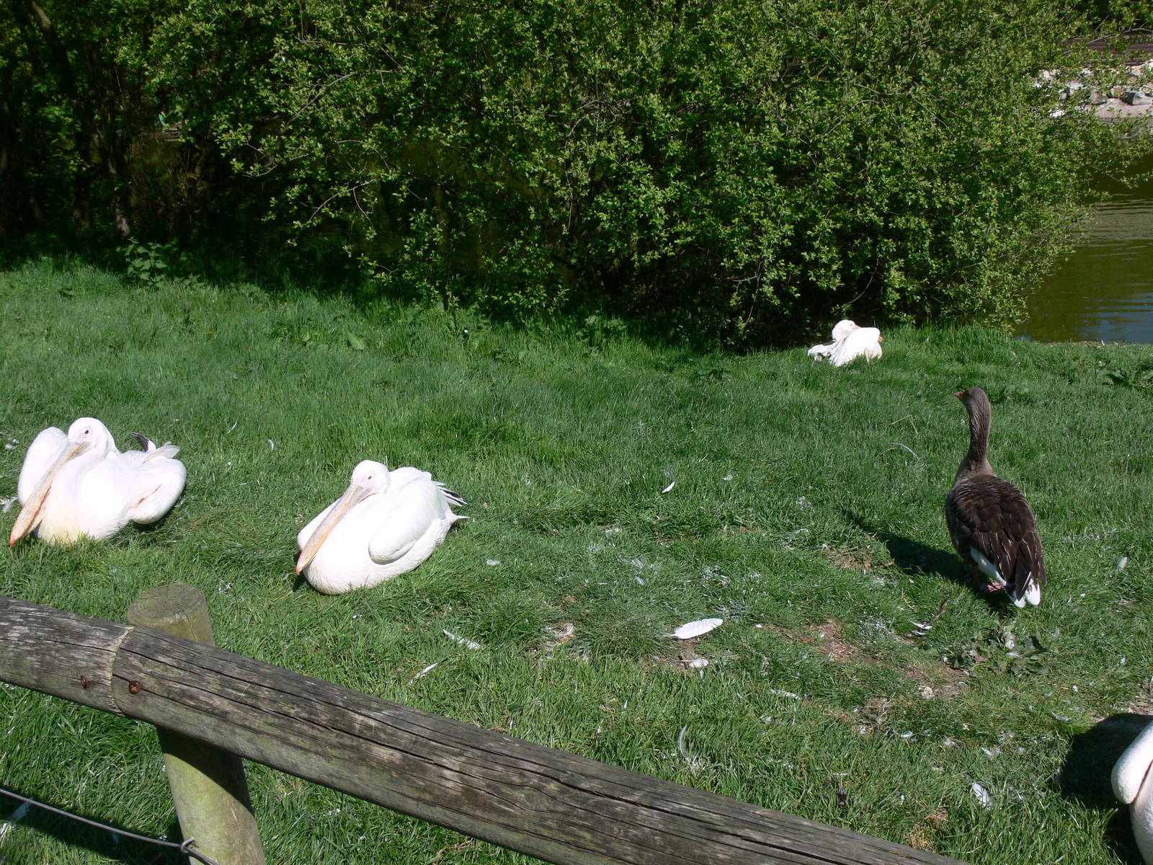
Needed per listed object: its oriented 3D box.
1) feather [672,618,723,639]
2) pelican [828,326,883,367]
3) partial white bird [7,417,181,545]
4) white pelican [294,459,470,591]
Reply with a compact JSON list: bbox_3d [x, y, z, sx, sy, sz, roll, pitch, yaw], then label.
[{"bbox_3d":[0.370,0.596,3.550,0.170,0.025,0.050,-12,22,-28],"label":"feather"},{"bbox_3d":[1.809,-0.584,7.700,0.570,0.320,0.370,-11,21,-25],"label":"pelican"},{"bbox_3d":[-1.734,0.172,4.250,0.460,0.390,0.660,14,24,37],"label":"partial white bird"},{"bbox_3d":[-0.660,0.320,4.000,0.650,0.380,0.380,-18,25,-40],"label":"white pelican"}]

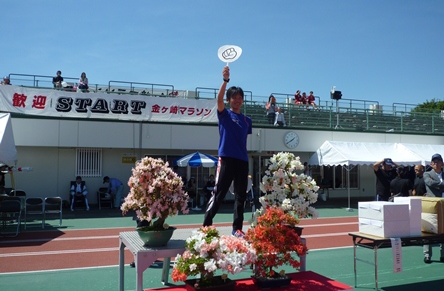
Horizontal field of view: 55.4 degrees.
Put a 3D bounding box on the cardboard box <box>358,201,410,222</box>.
[{"bbox_3d":[2.165,0.879,5.649,0.410,0.205,0.440,1,-2,-22],"label":"cardboard box"}]

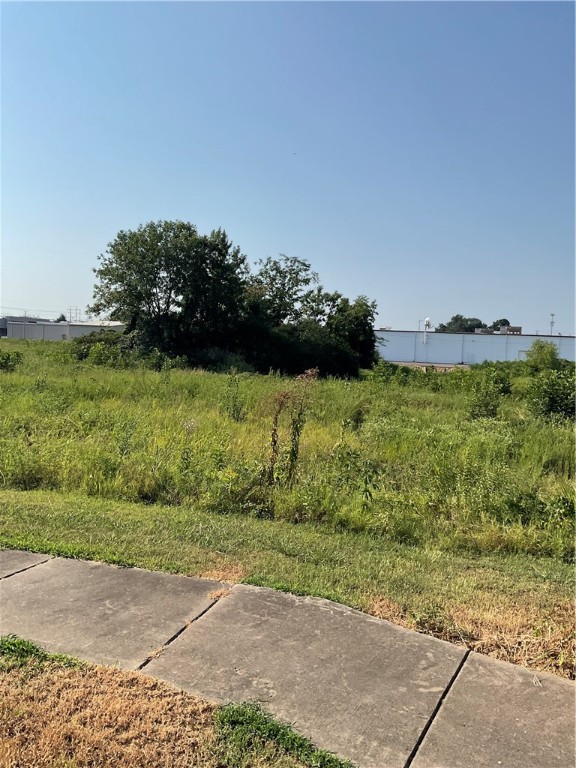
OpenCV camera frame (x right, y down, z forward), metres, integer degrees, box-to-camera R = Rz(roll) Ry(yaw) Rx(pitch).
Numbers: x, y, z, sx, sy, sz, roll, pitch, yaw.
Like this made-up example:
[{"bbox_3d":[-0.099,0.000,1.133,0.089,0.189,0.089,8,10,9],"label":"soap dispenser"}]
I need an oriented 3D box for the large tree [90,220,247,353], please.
[{"bbox_3d":[-6.501,-4.760,35.000,8.300,8.250,7.500,1,4,-11],"label":"large tree"}]

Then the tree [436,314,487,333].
[{"bbox_3d":[38.876,-11.043,145.000,11.700,9.220,10.500,2,4,15],"label":"tree"}]

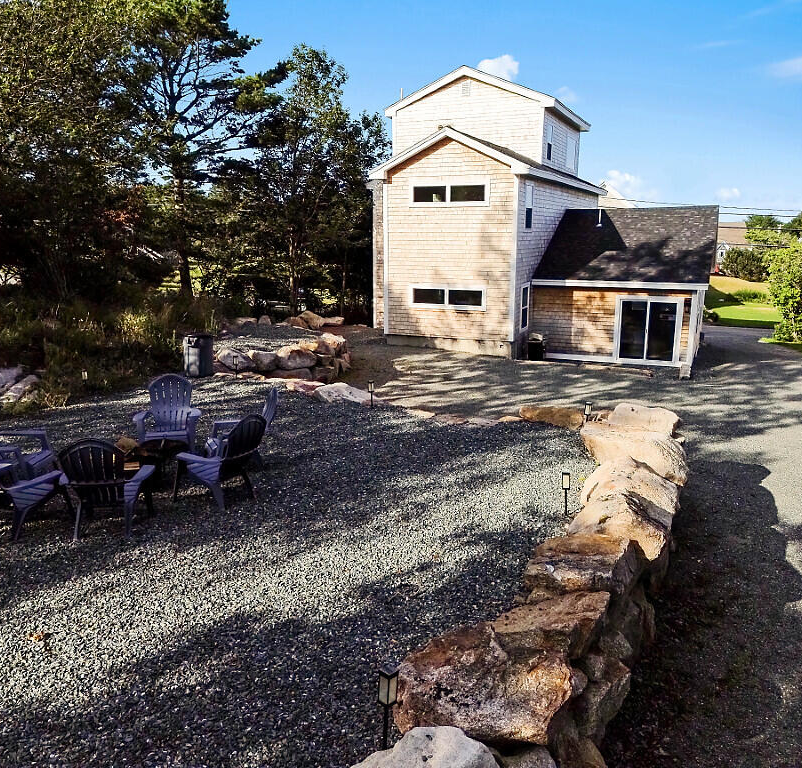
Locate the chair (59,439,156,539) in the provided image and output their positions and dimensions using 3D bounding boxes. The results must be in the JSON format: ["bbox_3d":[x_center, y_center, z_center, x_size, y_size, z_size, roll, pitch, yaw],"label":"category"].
[{"bbox_3d":[-2.610,0.864,6.276,0.750,0.920,0.850,-1,12,-3],"label":"chair"}]

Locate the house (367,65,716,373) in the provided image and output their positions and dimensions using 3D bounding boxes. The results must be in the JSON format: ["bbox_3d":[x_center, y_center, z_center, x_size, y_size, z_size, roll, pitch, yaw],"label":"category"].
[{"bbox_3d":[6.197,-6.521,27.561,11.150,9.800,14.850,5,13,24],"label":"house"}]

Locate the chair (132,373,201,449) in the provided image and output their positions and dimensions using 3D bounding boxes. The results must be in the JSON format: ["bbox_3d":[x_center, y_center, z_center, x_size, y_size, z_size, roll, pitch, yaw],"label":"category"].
[{"bbox_3d":[-2.751,0.390,8.467,0.750,0.920,0.850,-3,13,-13],"label":"chair"}]

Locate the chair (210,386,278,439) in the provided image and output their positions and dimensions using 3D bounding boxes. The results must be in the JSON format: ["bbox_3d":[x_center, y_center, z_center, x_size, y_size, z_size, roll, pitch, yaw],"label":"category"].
[{"bbox_3d":[-1.777,0.564,7.661,0.850,0.920,0.750,-2,12,-11],"label":"chair"}]

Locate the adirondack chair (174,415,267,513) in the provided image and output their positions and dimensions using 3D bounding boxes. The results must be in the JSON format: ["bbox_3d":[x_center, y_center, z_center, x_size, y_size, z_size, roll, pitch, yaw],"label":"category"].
[{"bbox_3d":[-1.740,0.714,6.968,0.850,0.920,0.750,6,14,27],"label":"adirondack chair"}]

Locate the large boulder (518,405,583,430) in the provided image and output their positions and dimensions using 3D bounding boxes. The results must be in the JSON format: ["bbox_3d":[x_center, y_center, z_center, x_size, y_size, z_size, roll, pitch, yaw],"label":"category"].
[{"bbox_3d":[2.100,0.475,9.925,0.880,0.300,0.520,6,13,24],"label":"large boulder"}]

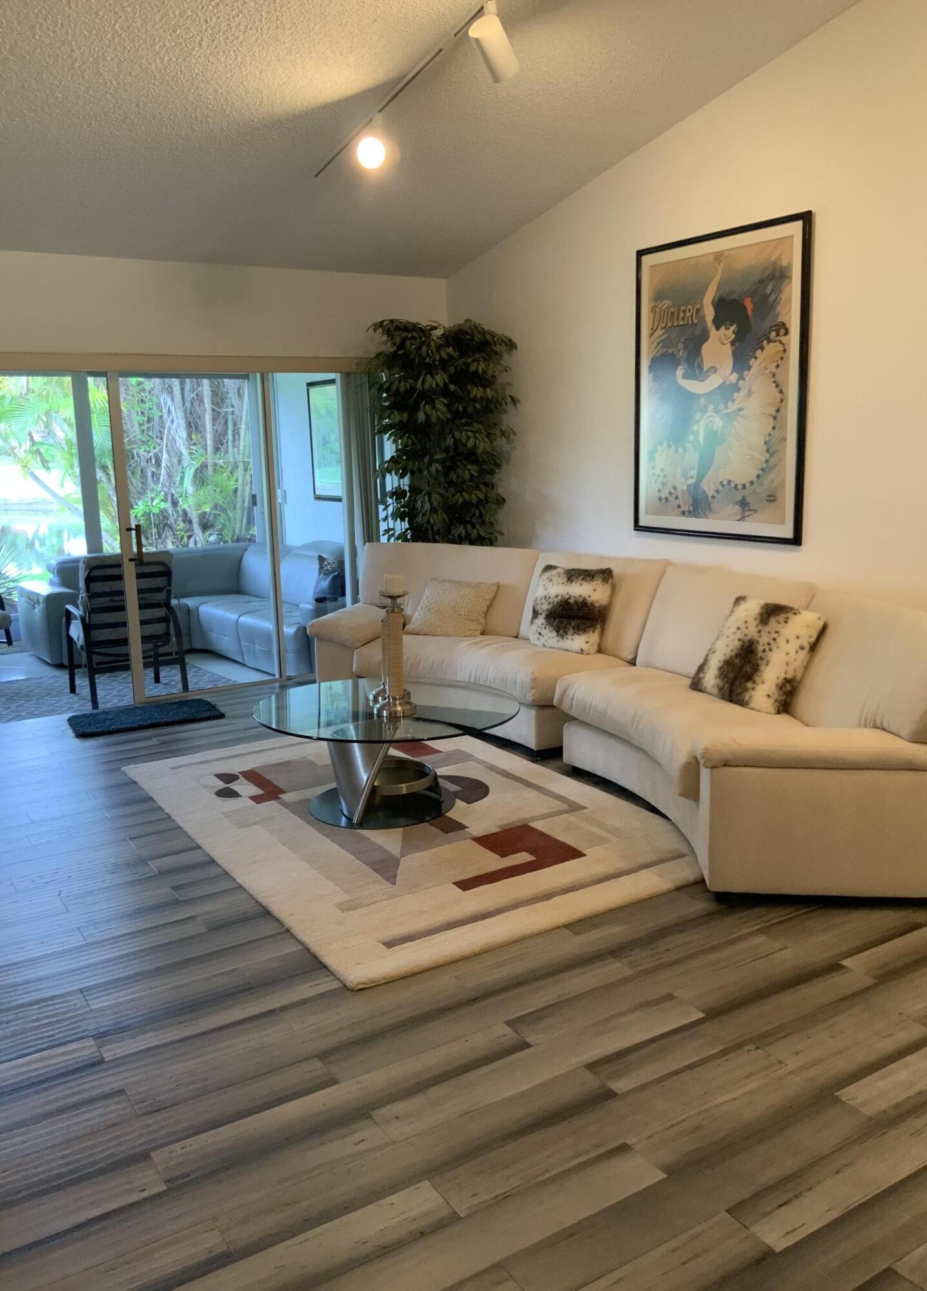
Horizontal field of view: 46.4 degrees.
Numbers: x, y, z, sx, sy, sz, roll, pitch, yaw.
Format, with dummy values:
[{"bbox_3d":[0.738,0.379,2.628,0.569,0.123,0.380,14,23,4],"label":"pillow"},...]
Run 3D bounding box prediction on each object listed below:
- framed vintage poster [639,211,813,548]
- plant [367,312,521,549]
[{"bbox_3d":[1.181,-1.225,5.160,0.035,1.415,1.118,-8,13,-31],"label":"framed vintage poster"},{"bbox_3d":[-0.131,-0.870,6.673,0.820,2.177,0.820,-1,11,0],"label":"plant"}]

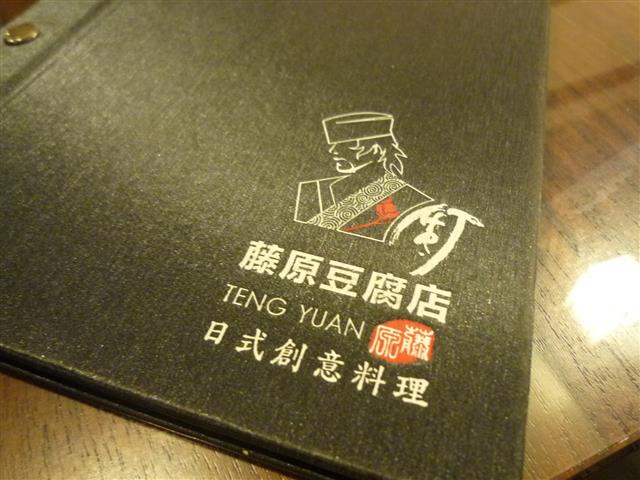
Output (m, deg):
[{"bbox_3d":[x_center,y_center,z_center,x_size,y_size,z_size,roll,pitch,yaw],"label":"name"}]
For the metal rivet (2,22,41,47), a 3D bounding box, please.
[{"bbox_3d":[-0.124,-0.086,0.192,0.015,0.003,0.015,14,55,12],"label":"metal rivet"}]

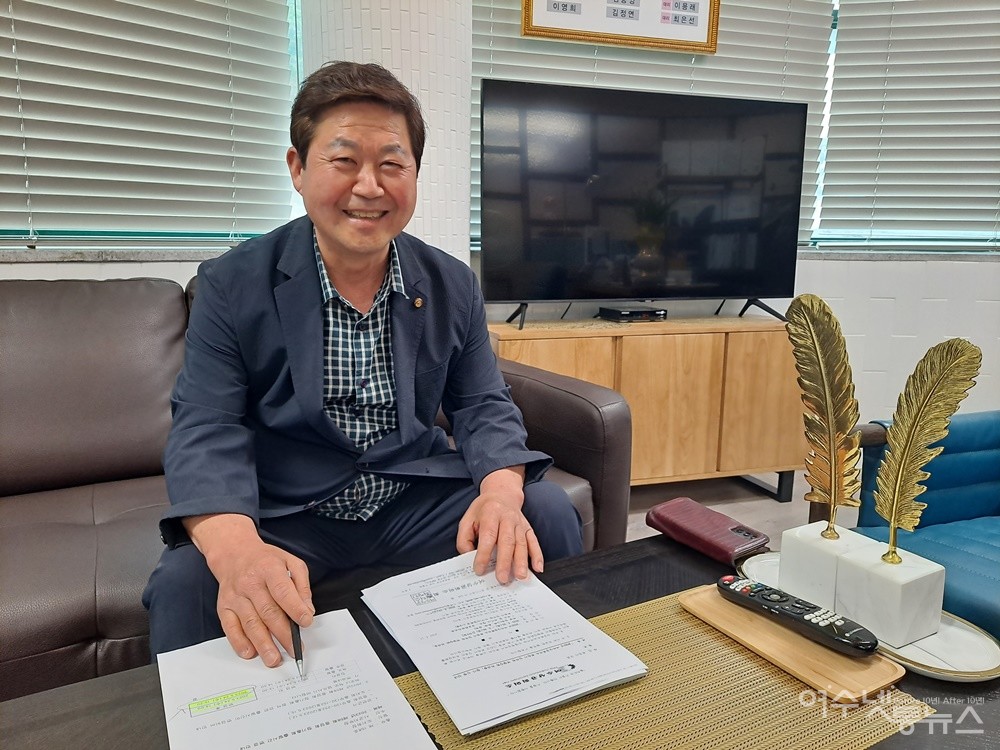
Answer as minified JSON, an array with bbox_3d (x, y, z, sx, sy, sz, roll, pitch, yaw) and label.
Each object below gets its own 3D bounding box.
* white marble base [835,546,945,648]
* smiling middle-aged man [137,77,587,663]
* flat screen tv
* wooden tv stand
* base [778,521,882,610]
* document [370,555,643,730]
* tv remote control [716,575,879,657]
[{"bbox_3d":[0.441,0.248,0.789,0.076,0.075,0.078,-5,11,-27],"label":"white marble base"},{"bbox_3d":[-0.208,0.121,1.085,0.620,1.190,0.800,-4,11,-22],"label":"smiling middle-aged man"},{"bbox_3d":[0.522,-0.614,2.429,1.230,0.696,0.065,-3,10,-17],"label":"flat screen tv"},{"bbox_3d":[0.515,0.136,2.536,1.210,0.665,0.400,-3,10,-17],"label":"wooden tv stand"},{"bbox_3d":[0.405,0.236,0.858,0.076,0.075,0.078,-5,11,-27],"label":"base"},{"bbox_3d":[-0.012,0.289,0.798,0.210,0.010,0.297,-5,11,-28],"label":"document"},{"bbox_3d":[0.334,0.269,0.791,0.044,0.025,0.180,-8,13,-40],"label":"tv remote control"}]

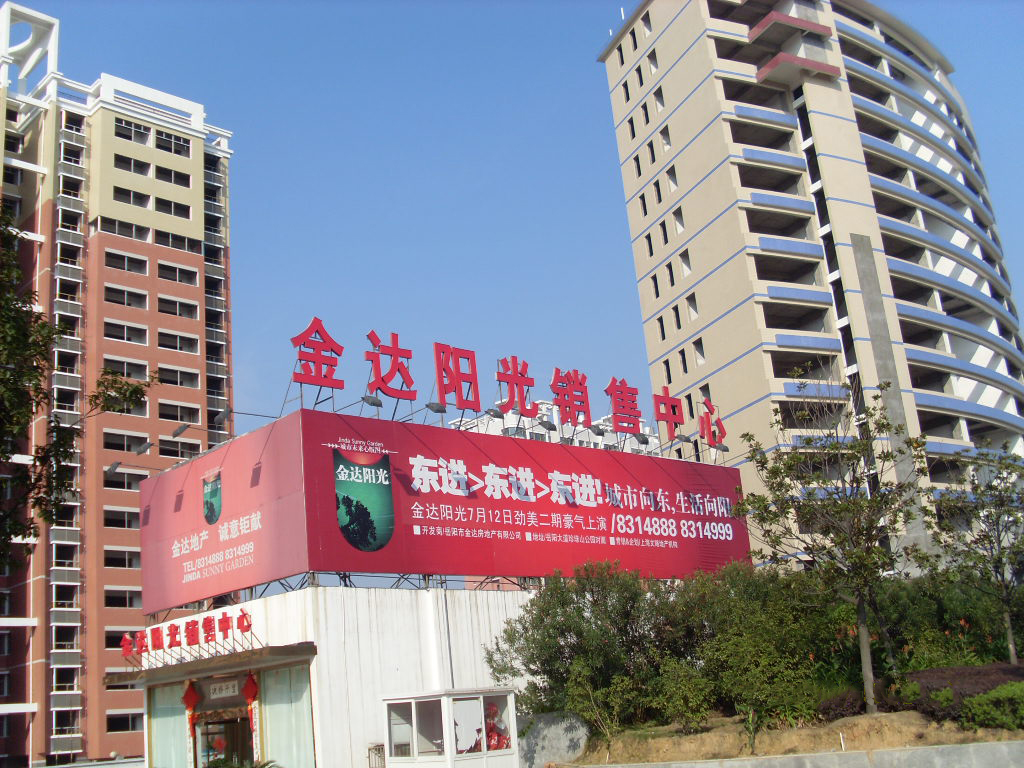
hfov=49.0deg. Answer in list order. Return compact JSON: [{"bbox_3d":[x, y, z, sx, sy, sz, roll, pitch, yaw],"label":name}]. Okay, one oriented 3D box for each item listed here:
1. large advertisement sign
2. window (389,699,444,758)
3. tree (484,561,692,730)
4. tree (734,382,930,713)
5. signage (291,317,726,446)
[{"bbox_3d":[-1.616,6.615,49.419,25.413,5.400,11.320,10,-23,-43],"label":"large advertisement sign"},{"bbox_3d":[-1.710,6.182,20.131,0.100,1.050,1.600,9,-22,-41],"label":"window"},{"bbox_3d":[1.520,5.138,22.214,4.000,3.259,3.400,-6,-16,2],"label":"tree"},{"bbox_3d":[5.680,2.701,19.363,3.150,5.704,3.000,-10,-17,15],"label":"tree"},{"bbox_3d":[1.461,0.356,46.641,25.020,2.610,0.350,10,-23,-43],"label":"signage"}]

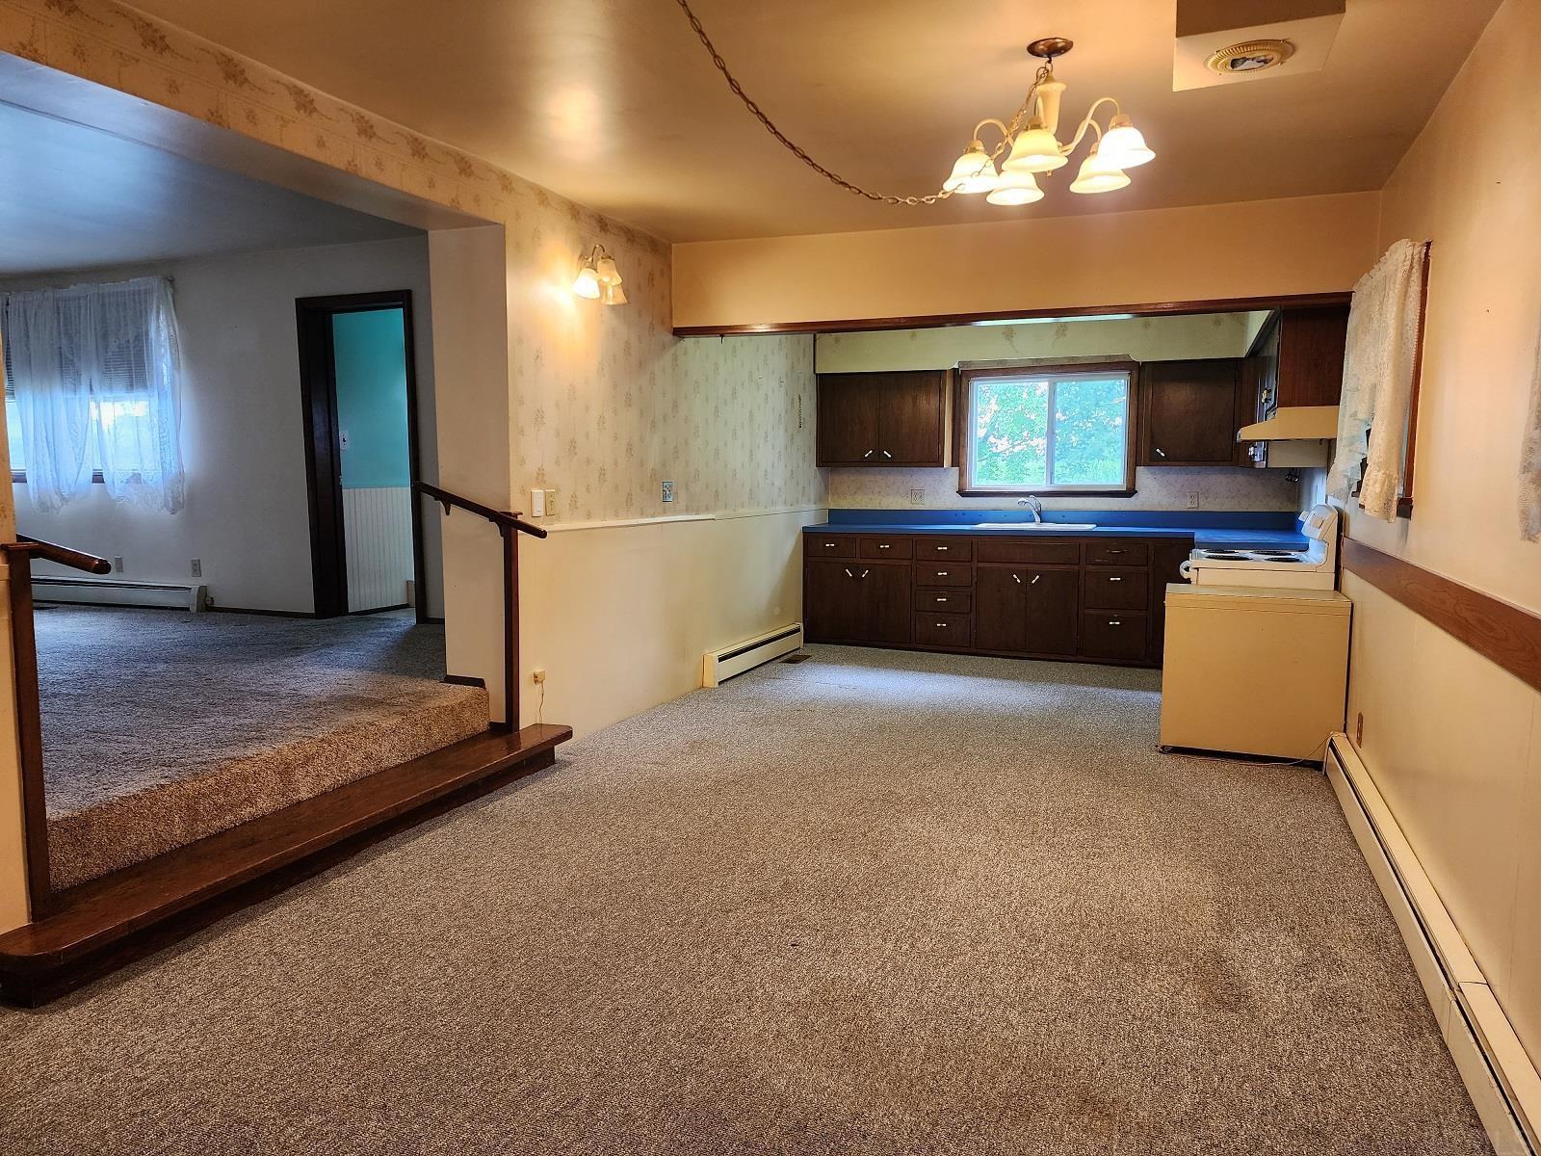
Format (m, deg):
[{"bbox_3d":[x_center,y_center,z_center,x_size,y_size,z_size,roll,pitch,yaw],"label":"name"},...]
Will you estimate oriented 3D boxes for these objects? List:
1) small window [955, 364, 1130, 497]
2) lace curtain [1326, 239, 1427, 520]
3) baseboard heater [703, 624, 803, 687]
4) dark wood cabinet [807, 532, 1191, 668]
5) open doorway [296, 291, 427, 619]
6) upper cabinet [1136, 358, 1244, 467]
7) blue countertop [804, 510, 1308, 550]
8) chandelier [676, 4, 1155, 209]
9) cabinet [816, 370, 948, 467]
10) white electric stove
[{"bbox_3d":[2.065,-1.097,7.703,1.305,0.980,0.110,3,6,22],"label":"small window"},{"bbox_3d":[2.356,-0.714,4.046,0.120,0.970,1.330,3,6,22],"label":"lace curtain"},{"bbox_3d":[-0.079,0.509,7.115,0.085,0.195,1.580,3,6,22],"label":"baseboard heater"},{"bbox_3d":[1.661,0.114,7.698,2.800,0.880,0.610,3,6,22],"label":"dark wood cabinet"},{"bbox_3d":[-2.601,-0.766,6.643,0.936,2.090,0.140,3,6,22],"label":"open doorway"},{"bbox_3d":[2.954,-1.144,7.195,0.700,0.740,0.320,3,6,22],"label":"upper cabinet"},{"bbox_3d":[1.806,-0.345,7.130,3.460,0.160,1.460,3,6,22],"label":"blue countertop"},{"bbox_3d":[0.440,-1.355,3.001,1.450,0.470,0.640,-1,6,-15],"label":"chandelier"},{"bbox_3d":[0.898,-1.234,8.035,1.025,0.740,0.320,3,6,22],"label":"cabinet"},{"bbox_3d":[2.555,0.191,5.462,0.710,1.185,0.760,3,6,22],"label":"white electric stove"}]

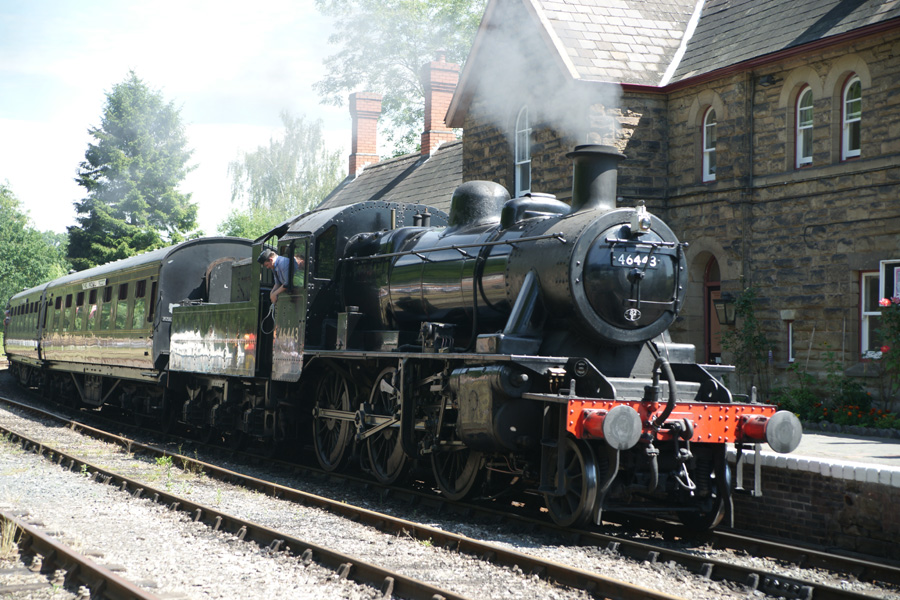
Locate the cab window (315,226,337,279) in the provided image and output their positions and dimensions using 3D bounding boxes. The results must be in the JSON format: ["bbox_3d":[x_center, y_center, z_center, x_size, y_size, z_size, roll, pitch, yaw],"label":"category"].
[{"bbox_3d":[-1.707,-0.653,20.588,0.310,0.740,0.040,4,-3,-23],"label":"cab window"}]

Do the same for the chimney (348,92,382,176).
[{"bbox_3d":[-2.195,-4.358,39.200,0.760,2.100,0.600,3,-3,-24],"label":"chimney"}]

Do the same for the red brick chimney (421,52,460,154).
[{"bbox_3d":[-0.219,-4.549,34.500,0.750,2.380,0.600,3,-3,-24],"label":"red brick chimney"}]

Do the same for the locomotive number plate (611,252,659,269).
[{"bbox_3d":[1.873,-0.390,14.994,0.585,0.150,0.030,4,-3,-23],"label":"locomotive number plate"}]

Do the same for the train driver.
[{"bbox_3d":[-2.306,0.066,21.506,0.750,1.550,0.600,1,-3,10],"label":"train driver"}]

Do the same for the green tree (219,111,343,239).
[{"bbox_3d":[-7.685,-1.858,68.000,6.000,13.400,6.000,2,-3,-6],"label":"green tree"}]

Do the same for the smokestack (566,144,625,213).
[{"bbox_3d":[1.552,-1.236,15.873,0.650,0.820,0.650,3,-3,0],"label":"smokestack"}]

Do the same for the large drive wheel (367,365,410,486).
[{"bbox_3d":[-0.716,1.566,18.732,0.160,1.490,1.490,4,-3,-23],"label":"large drive wheel"}]

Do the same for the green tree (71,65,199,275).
[{"bbox_3d":[-15.241,-3.029,72.000,6.300,15.800,6.300,2,-3,-12],"label":"green tree"}]

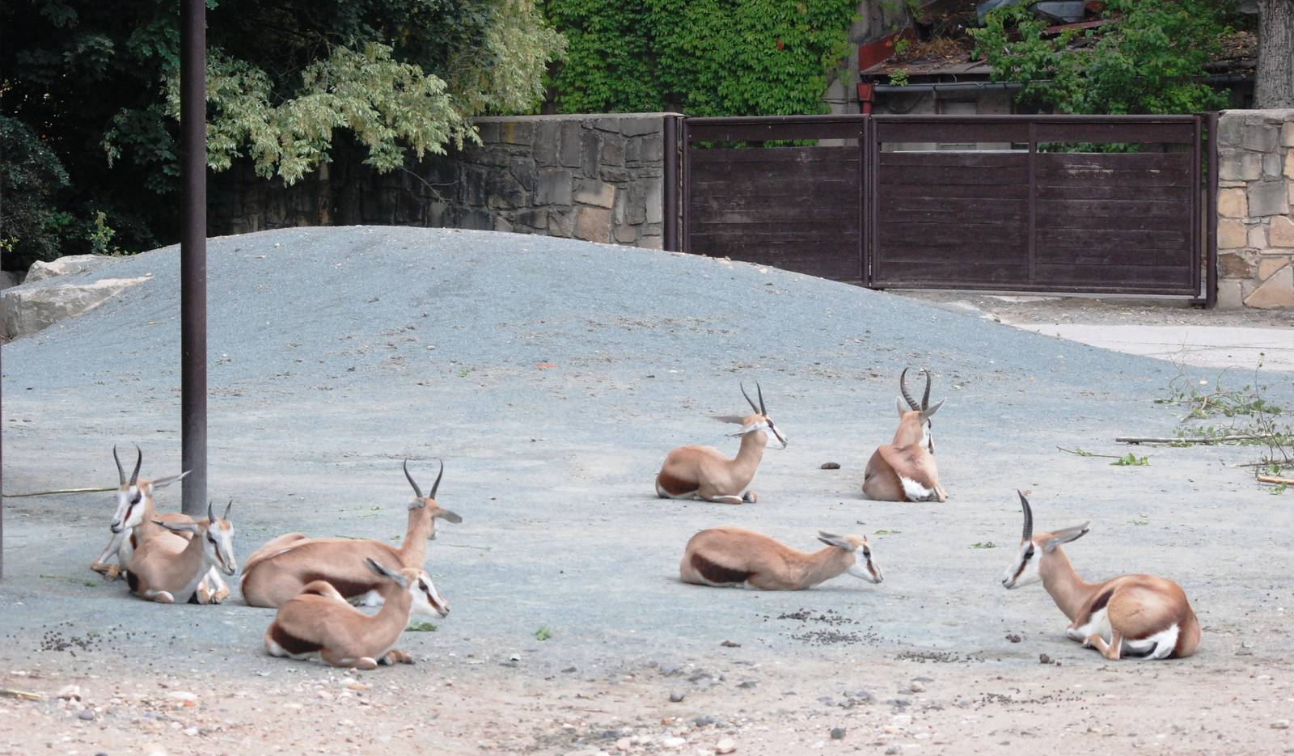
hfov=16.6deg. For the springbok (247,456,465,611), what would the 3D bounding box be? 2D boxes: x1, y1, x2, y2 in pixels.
[{"bbox_3d":[-1.364,0.713,20.400,1.000,0.680,0.450,-1,3,-20],"label":"springbok"}]

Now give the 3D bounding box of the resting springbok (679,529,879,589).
[{"bbox_3d":[0.633,0.851,20.900,0.950,0.290,0.370,1,3,20],"label":"resting springbok"}]

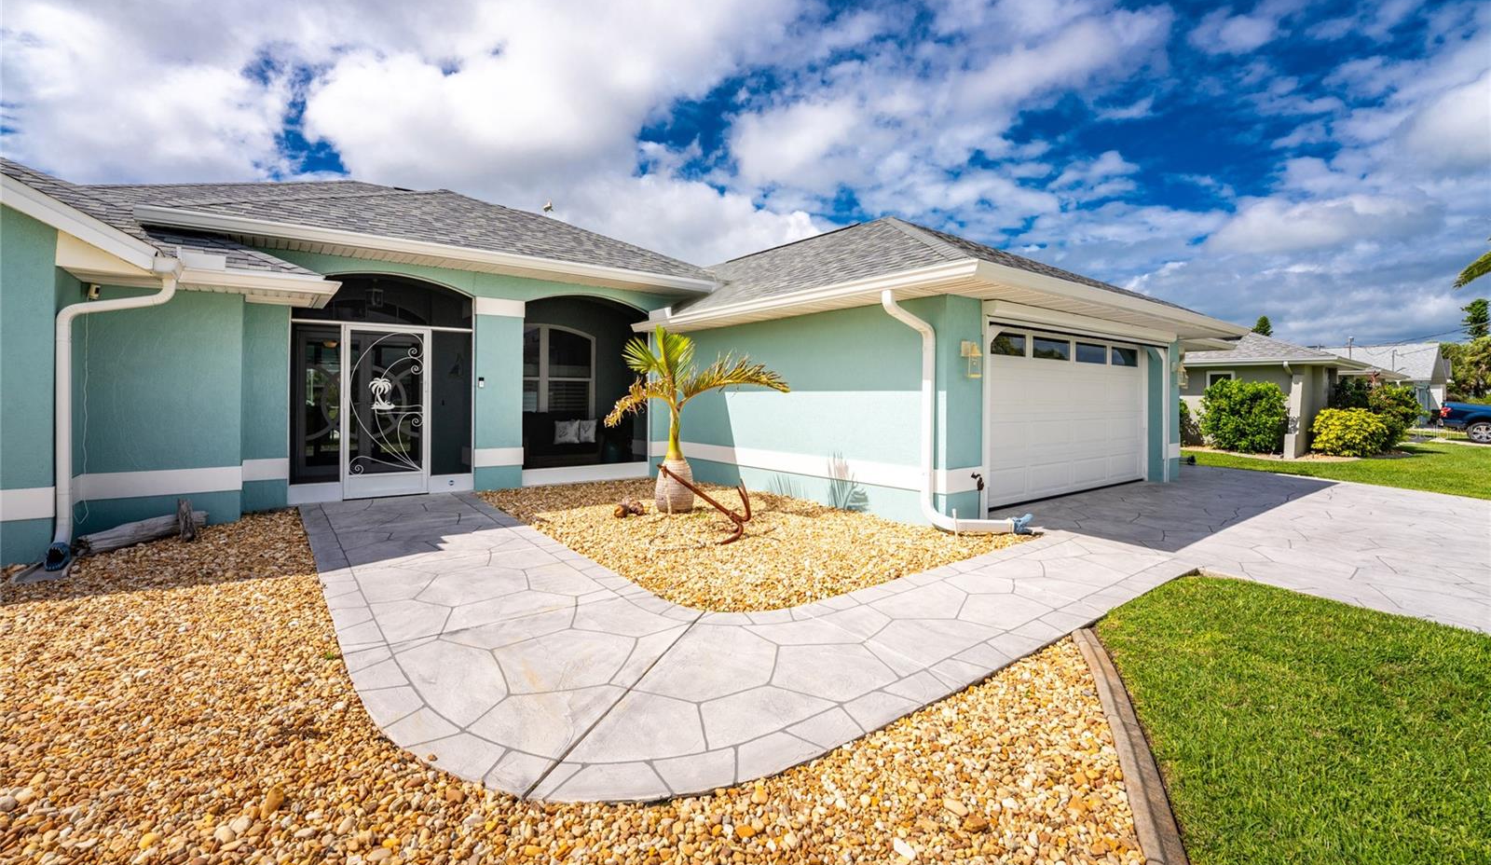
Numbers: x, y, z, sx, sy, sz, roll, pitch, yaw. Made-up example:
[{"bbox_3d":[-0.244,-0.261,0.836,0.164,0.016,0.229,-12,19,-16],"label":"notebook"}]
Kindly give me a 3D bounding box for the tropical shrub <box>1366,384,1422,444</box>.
[{"bbox_3d":[18.677,-0.470,16.700,1.250,1.850,1.250,-2,3,-36],"label":"tropical shrub"}]

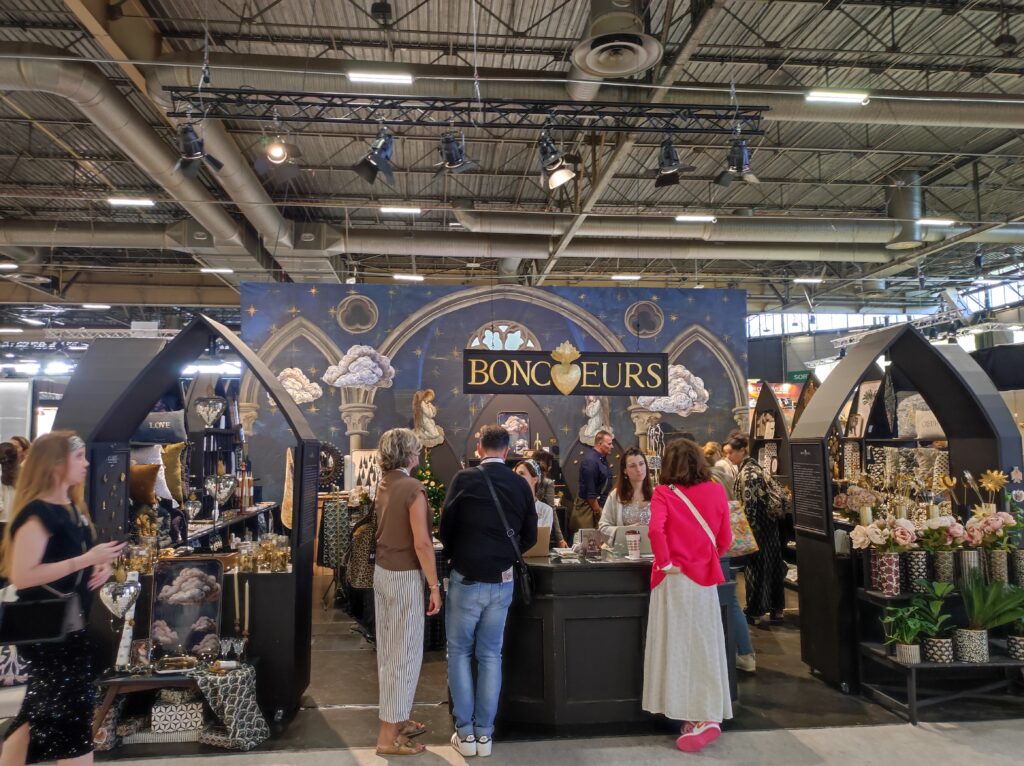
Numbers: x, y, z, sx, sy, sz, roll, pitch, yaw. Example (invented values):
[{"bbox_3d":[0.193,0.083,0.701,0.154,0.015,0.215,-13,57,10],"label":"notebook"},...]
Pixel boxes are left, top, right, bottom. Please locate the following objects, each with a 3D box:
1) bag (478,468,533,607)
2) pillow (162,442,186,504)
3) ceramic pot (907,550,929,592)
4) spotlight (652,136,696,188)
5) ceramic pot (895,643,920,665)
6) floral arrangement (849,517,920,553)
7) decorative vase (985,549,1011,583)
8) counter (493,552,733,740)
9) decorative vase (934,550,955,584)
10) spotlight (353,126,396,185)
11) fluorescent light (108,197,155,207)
[{"bbox_3d":[-0.035,0.824,3.990,0.300,0.730,0.280,0,-5,-6],"label":"bag"},{"bbox_3d":[-2.498,0.657,5.250,0.400,0.430,0.140,1,-5,-22],"label":"pillow"},{"bbox_3d":[2.572,1.192,4.693,0.108,0.260,0.108,0,-4,-5],"label":"ceramic pot"},{"bbox_3d":[1.639,-2.238,7.500,0.420,0.420,0.380,-2,32,17],"label":"spotlight"},{"bbox_3d":[2.328,1.582,4.344,0.125,0.112,0.125,0,-4,0],"label":"ceramic pot"},{"bbox_3d":[2.360,0.960,4.680,0.390,0.230,0.300,0,-5,-5],"label":"floral arrangement"},{"bbox_3d":[3.171,1.225,4.800,0.100,0.255,0.100,0,-5,-5],"label":"decorative vase"},{"bbox_3d":[0.503,1.547,4.687,1.834,0.920,0.720,0,-5,-5],"label":"counter"},{"bbox_3d":[2.796,1.217,4.770,0.107,0.255,0.107,0,-5,0],"label":"decorative vase"},{"bbox_3d":[-1.356,-2.233,7.284,0.430,0.350,0.340,-44,-12,6],"label":"spotlight"},{"bbox_3d":[-13.418,-6.387,26.054,1.500,0.100,0.170,0,-5,-5],"label":"fluorescent light"}]

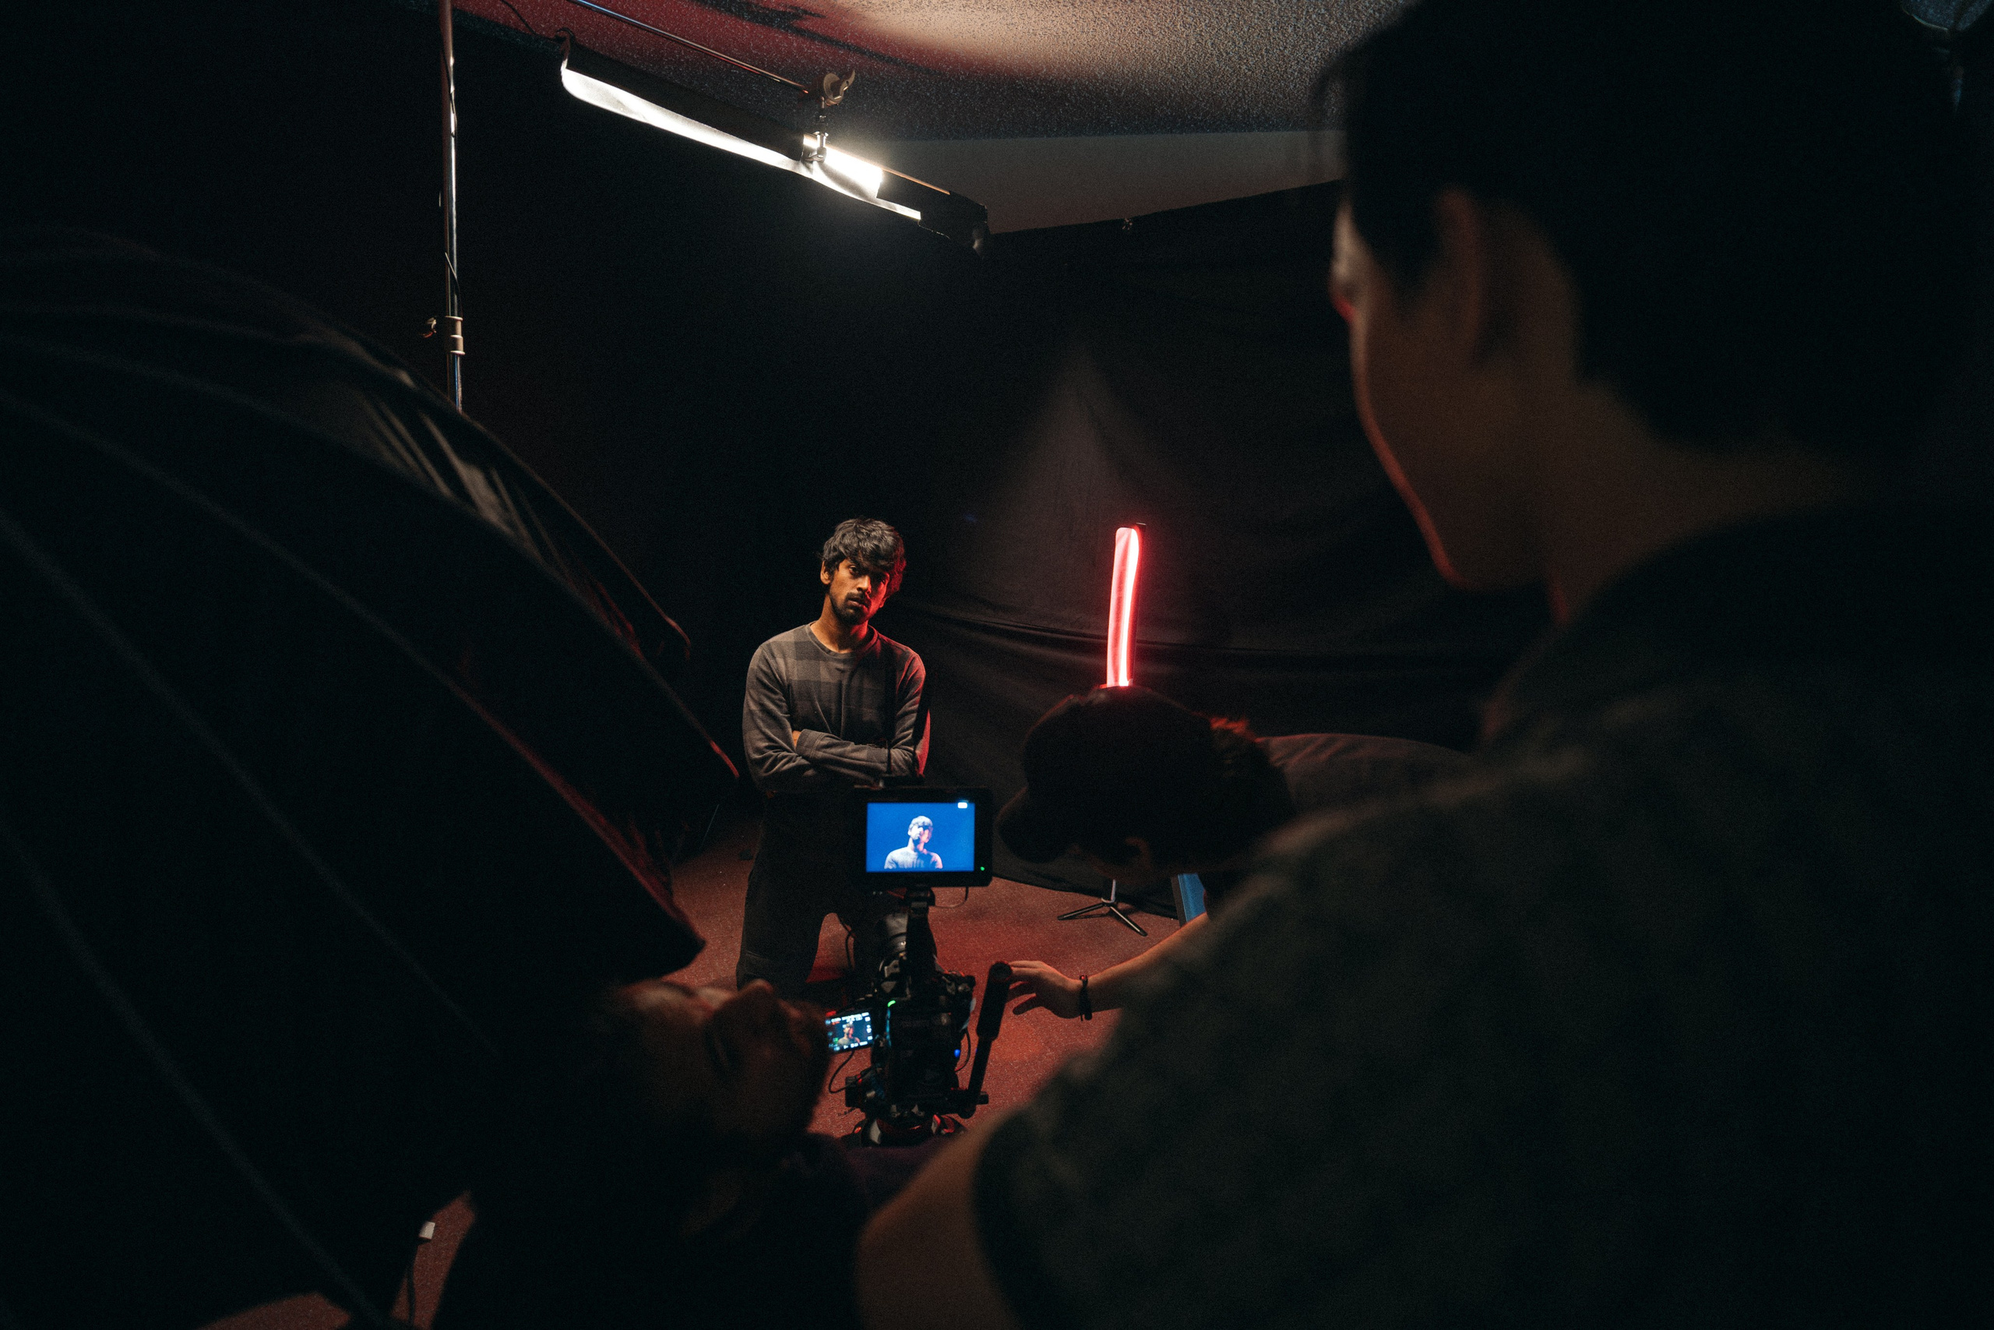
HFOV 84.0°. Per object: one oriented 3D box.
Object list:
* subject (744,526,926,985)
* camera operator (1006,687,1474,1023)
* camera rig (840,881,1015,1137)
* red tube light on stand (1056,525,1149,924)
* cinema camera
[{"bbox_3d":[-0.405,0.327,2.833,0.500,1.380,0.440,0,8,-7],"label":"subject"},{"bbox_3d":[0.414,0.496,1.261,0.850,1.000,0.550,4,8,17],"label":"camera operator"},{"bbox_3d":[-0.092,0.441,1.410,0.190,0.265,0.270,0,19,-12],"label":"camera rig"},{"bbox_3d":[0.394,0.205,3.582,0.300,1.300,0.300,6,9,30],"label":"red tube light on stand"},{"bbox_3d":[-0.101,0.378,1.420,0.215,0.380,0.280,0,19,-12],"label":"cinema camera"}]

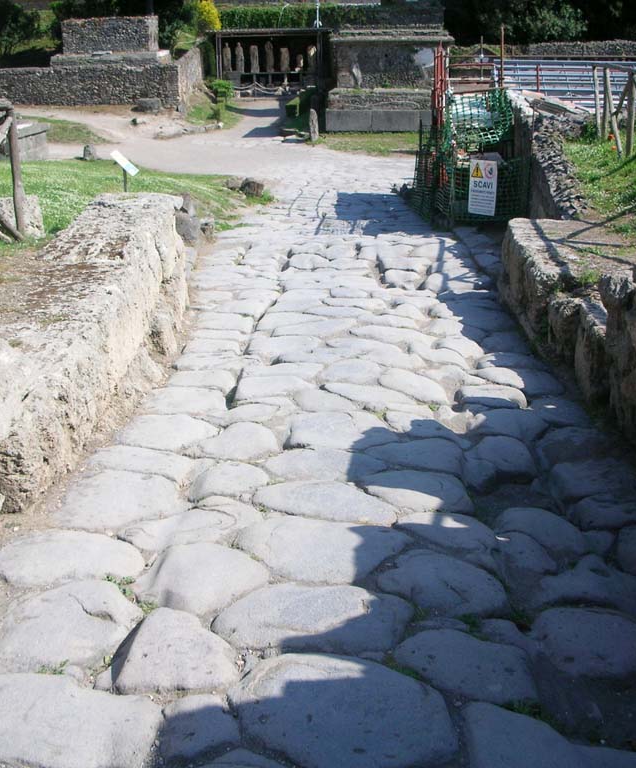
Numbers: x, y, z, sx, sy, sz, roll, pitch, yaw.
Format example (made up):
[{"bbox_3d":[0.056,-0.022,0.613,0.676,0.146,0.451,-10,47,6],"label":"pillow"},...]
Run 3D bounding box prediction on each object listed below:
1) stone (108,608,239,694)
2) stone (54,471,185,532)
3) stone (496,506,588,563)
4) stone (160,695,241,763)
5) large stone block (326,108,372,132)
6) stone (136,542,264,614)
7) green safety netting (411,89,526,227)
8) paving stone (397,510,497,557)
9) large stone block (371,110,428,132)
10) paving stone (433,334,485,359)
[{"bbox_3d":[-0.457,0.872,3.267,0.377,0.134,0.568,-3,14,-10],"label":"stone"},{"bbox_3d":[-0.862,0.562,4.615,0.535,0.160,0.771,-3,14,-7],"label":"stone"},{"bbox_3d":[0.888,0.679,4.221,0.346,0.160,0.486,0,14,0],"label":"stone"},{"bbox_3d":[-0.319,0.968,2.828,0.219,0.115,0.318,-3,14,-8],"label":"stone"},{"bbox_3d":[1.018,-8.729,34.276,1.511,0.699,0.800,0,18,0],"label":"large stone block"},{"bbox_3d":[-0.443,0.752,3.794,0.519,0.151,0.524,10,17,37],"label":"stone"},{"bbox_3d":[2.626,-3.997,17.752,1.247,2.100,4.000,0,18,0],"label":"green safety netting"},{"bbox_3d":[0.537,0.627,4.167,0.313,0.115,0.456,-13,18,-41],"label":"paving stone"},{"bbox_3d":[2.619,-8.729,34.276,1.691,0.699,0.800,0,18,0],"label":"large stone block"},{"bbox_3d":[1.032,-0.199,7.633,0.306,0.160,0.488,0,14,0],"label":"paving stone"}]

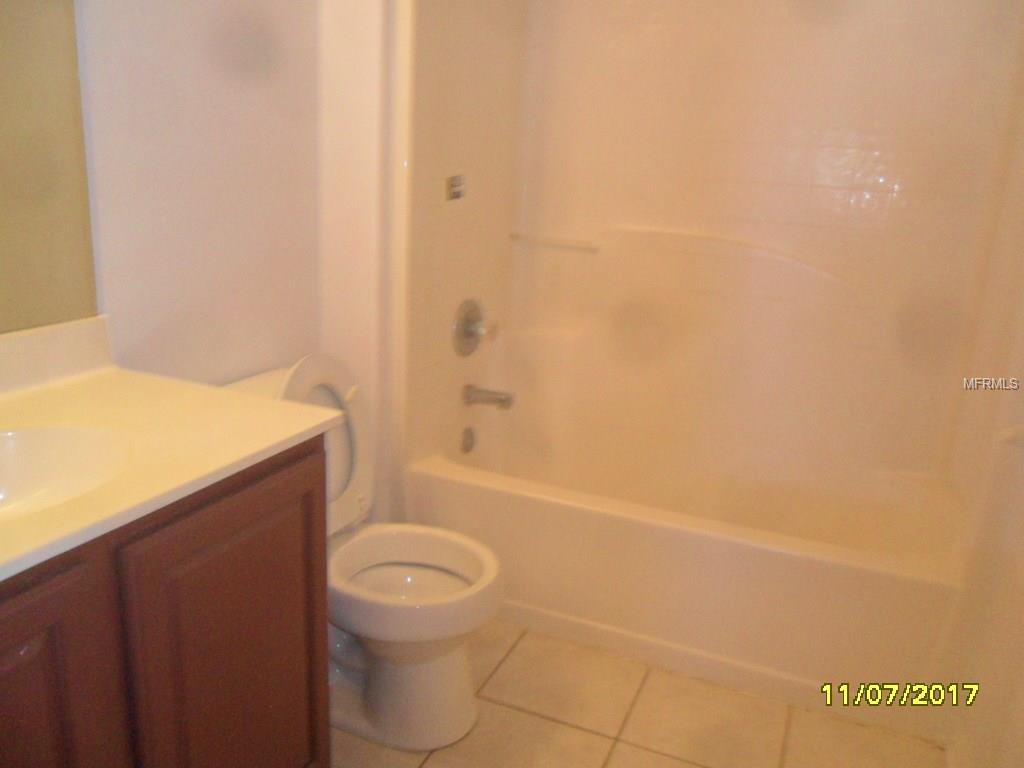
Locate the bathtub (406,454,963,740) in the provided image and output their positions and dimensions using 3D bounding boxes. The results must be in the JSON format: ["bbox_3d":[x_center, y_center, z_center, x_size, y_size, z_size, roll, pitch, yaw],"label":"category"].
[{"bbox_3d":[0.468,0.450,2.314,1.405,0.407,0.711,9,16,21],"label":"bathtub"}]

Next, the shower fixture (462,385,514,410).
[{"bbox_3d":[-0.071,0.044,2.429,0.157,0.066,0.061,9,16,21],"label":"shower fixture"}]

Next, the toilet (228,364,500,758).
[{"bbox_3d":[-0.363,0.340,1.821,0.707,0.790,0.454,9,16,21],"label":"toilet"}]

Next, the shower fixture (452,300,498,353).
[{"bbox_3d":[-0.091,-0.164,2.385,0.091,0.174,0.174,9,16,21],"label":"shower fixture"}]

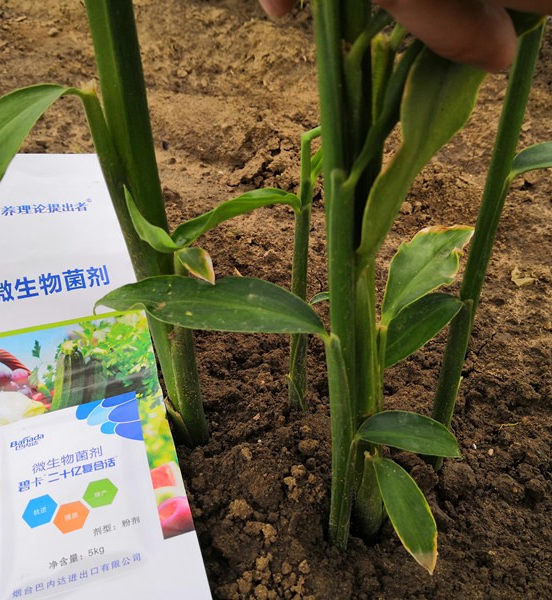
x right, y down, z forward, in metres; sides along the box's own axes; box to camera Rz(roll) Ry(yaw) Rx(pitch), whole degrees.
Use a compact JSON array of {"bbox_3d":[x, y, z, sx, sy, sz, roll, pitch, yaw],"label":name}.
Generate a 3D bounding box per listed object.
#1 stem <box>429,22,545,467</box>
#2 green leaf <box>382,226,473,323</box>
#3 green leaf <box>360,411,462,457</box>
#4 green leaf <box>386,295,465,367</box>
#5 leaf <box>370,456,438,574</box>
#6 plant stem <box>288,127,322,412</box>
[{"bbox_3d":[0.090,-0.015,0.278,0.009,0.201,0.009,6,17,-2],"label":"stem"},{"bbox_3d":[0.065,-0.010,0.270,0.057,0.010,0.021,-44,90,-9],"label":"green leaf"},{"bbox_3d":[0.058,0.059,0.271,0.044,0.011,0.018,6,40,-3],"label":"green leaf"},{"bbox_3d":[0.065,0.013,0.280,0.048,0.009,0.021,-30,64,-10],"label":"green leaf"},{"bbox_3d":[0.056,0.089,0.265,0.017,0.011,0.050,-20,65,-10],"label":"leaf"},{"bbox_3d":[0.014,-0.009,0.307,0.011,0.147,0.011,1,22,0],"label":"plant stem"}]

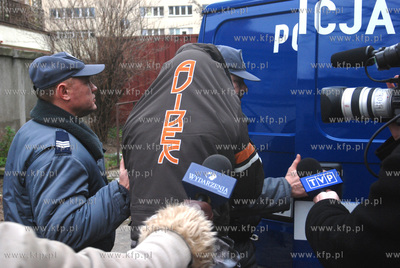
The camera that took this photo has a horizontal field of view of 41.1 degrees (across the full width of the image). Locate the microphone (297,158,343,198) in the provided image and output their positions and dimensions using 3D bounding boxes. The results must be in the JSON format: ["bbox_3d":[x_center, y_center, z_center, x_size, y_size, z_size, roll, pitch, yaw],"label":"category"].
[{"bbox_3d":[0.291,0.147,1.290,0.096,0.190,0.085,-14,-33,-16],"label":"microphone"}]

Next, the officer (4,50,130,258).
[{"bbox_3d":[-0.510,0.585,2.110,0.470,1.800,0.580,-2,4,-22],"label":"officer"}]

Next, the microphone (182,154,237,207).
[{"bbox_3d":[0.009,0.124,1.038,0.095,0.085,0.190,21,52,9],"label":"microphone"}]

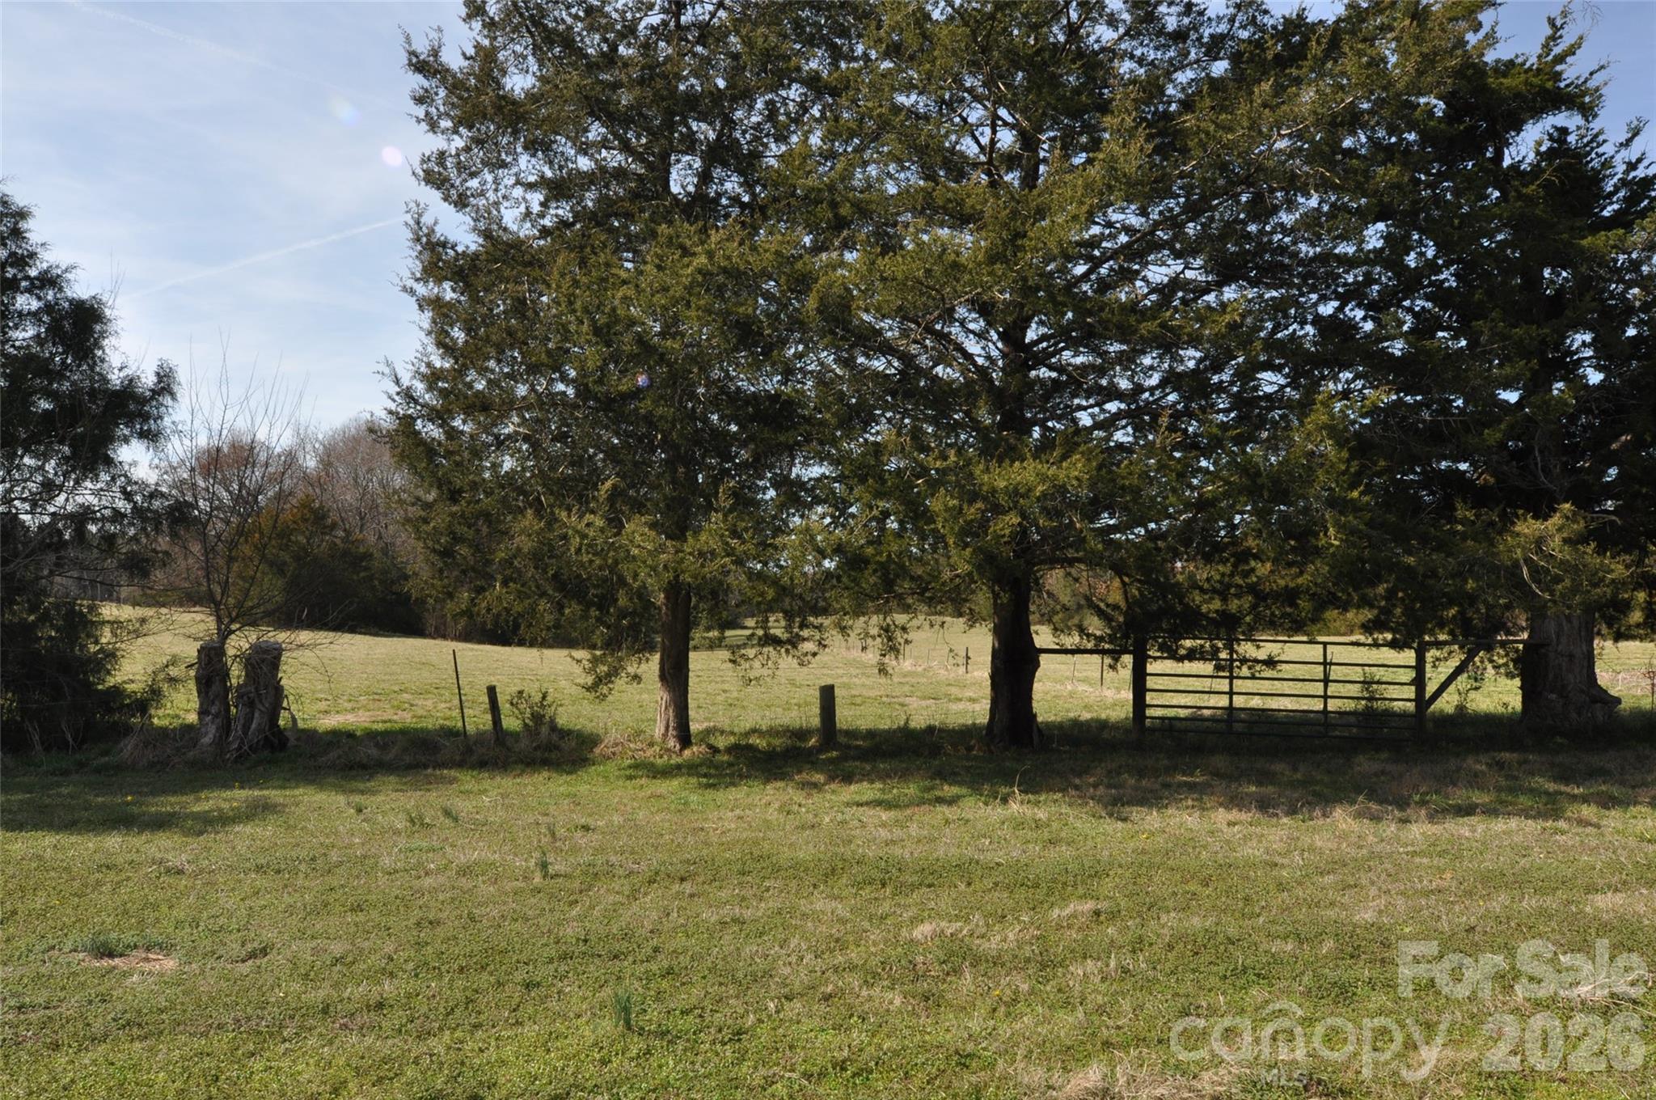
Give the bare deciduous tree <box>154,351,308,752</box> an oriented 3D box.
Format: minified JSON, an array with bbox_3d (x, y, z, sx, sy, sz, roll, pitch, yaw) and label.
[{"bbox_3d":[-7.500,0.020,12.150,2.000,5.050,1.900,0,-4,0],"label":"bare deciduous tree"}]

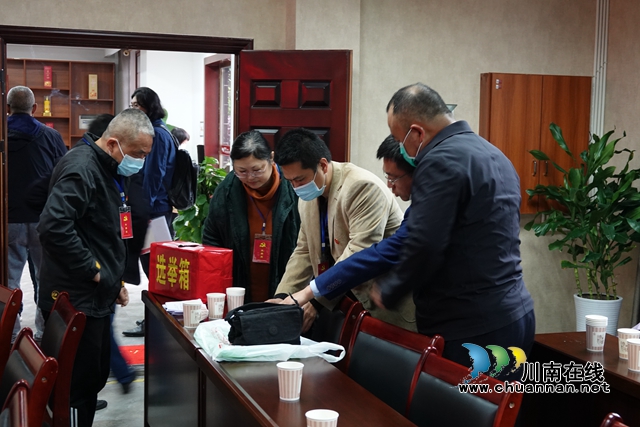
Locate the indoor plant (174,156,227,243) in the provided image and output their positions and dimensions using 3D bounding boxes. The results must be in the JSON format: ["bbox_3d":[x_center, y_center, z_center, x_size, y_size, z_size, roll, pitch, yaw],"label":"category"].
[{"bbox_3d":[-0.868,0.179,6.845,0.460,1.200,0.460,1,4,0],"label":"indoor plant"}]

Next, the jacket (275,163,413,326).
[{"bbox_3d":[0.105,0.122,3.420,0.480,0.620,0.430,5,6,42],"label":"jacket"}]

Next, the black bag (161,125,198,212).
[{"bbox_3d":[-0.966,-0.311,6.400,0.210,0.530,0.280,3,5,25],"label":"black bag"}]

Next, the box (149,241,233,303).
[{"bbox_3d":[-0.585,0.259,4.171,0.185,0.220,0.368,-3,6,-44],"label":"box"}]

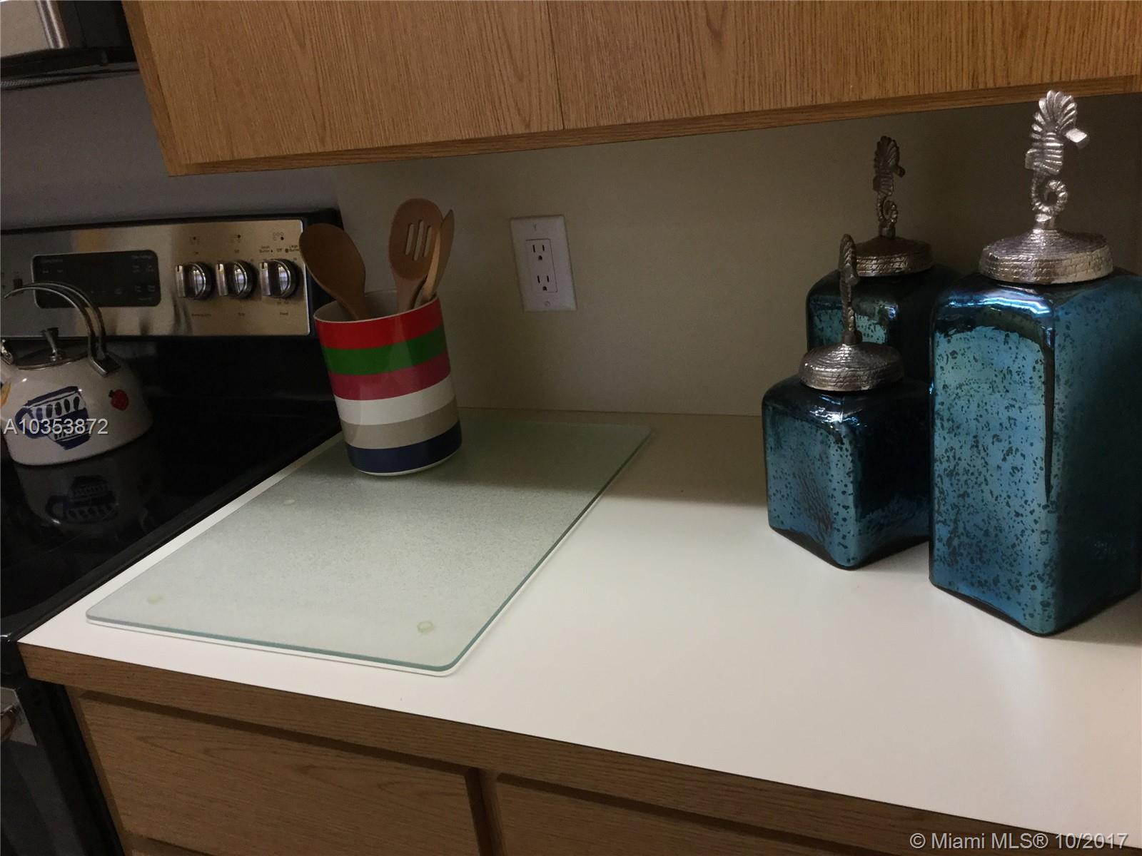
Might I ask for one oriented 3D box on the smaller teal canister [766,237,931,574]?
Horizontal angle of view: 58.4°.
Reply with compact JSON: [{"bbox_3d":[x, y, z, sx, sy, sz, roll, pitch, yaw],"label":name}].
[{"bbox_3d":[0.242,-0.032,0.884,0.117,0.271,0.117,-16,22,-21],"label":"smaller teal canister"}]

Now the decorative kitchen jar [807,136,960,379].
[{"bbox_3d":[0.314,-0.122,1.016,0.118,0.327,0.118,-19,23,-27],"label":"decorative kitchen jar"}]

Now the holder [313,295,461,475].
[{"bbox_3d":[-0.209,-0.056,1.200,0.144,0.183,0.144,2,23,24],"label":"holder"}]

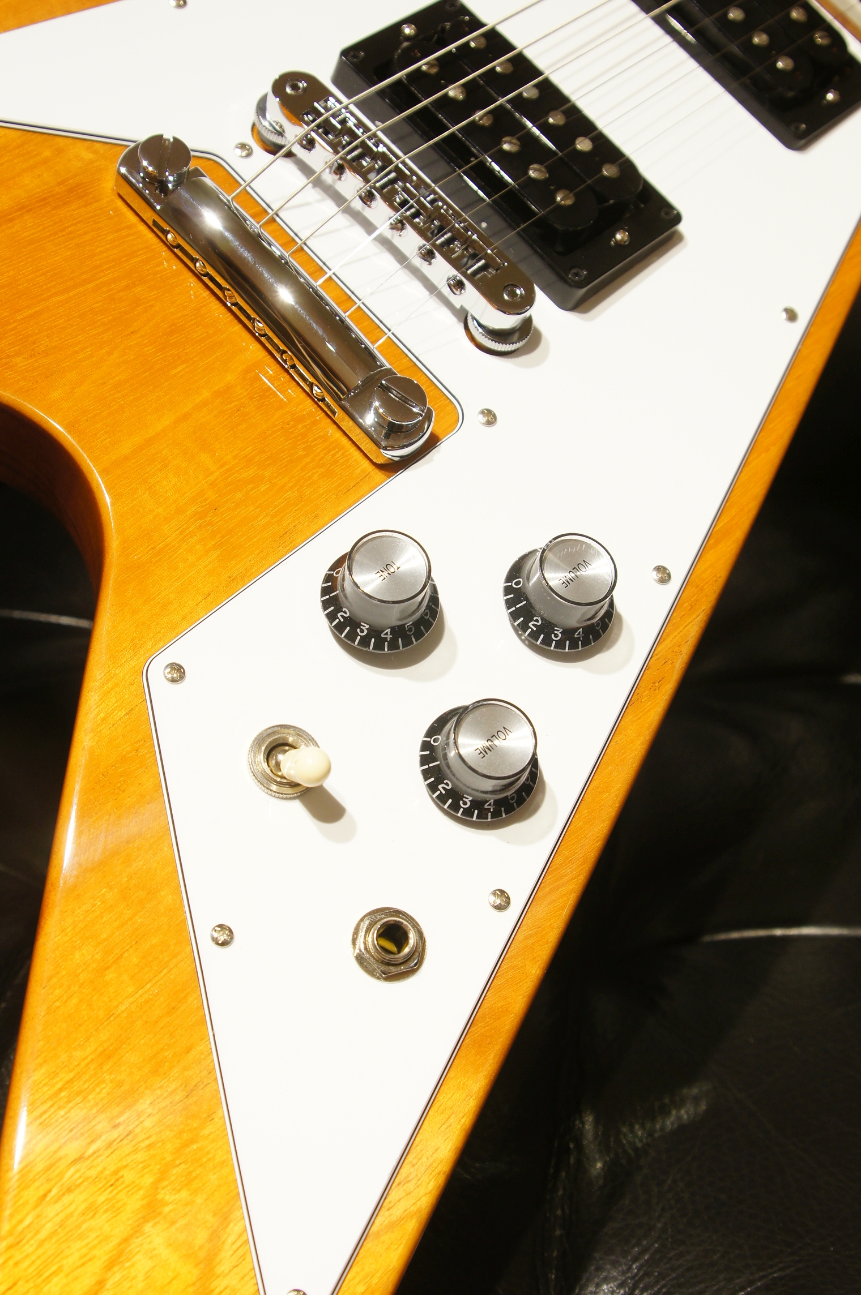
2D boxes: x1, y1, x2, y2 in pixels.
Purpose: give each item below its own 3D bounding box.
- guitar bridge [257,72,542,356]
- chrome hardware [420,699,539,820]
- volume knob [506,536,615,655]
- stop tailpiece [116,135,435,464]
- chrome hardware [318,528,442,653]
[{"bbox_3d":[-0.008,-0.107,0.392,0.088,0.014,0.015,44,63,8],"label":"guitar bridge"},{"bbox_3d":[0.012,0.021,0.336,0.026,0.015,0.026,6,64,-12],"label":"chrome hardware"},{"bbox_3d":[0.031,-0.014,0.358,0.026,0.015,0.026,6,64,-12],"label":"volume knob"},{"bbox_3d":[-0.036,-0.083,0.378,0.017,0.014,0.102,-39,80,-27],"label":"stop tailpiece"},{"bbox_3d":[-0.009,-0.014,0.347,0.026,0.015,0.026,6,64,-12],"label":"chrome hardware"}]

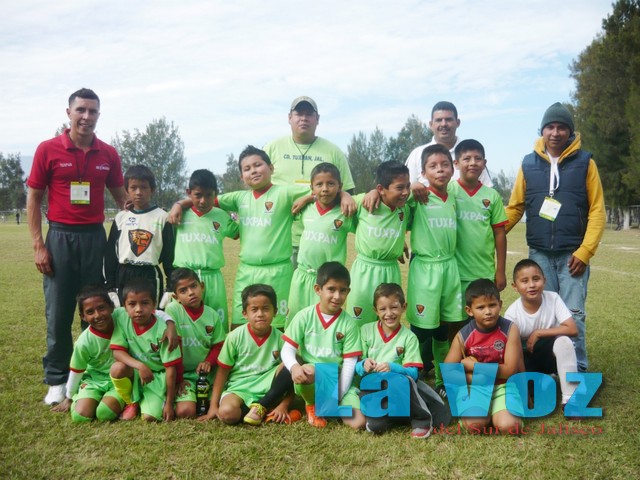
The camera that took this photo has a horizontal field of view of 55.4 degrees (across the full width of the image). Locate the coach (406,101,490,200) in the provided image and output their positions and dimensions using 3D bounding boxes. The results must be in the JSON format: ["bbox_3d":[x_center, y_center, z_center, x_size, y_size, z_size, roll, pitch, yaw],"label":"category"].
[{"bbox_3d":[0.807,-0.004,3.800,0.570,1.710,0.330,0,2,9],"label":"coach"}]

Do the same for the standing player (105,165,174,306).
[{"bbox_3d":[-1.051,0.228,3.551,0.410,1.330,0.270,-1,2,-15],"label":"standing player"}]

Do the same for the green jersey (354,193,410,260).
[{"bbox_3d":[0.358,-0.076,3.440,0.380,0.400,0.250,0,2,-12],"label":"green jersey"}]

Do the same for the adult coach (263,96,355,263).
[{"bbox_3d":[-0.095,-0.013,3.852,0.620,1.790,0.360,0,2,-2],"label":"adult coach"}]

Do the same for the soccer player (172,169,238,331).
[{"bbox_3d":[-0.647,0.231,3.450,0.420,1.270,0.280,0,2,-9],"label":"soccer player"}]

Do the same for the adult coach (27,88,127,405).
[{"bbox_3d":[-1.365,0.023,3.433,0.580,1.750,0.360,-1,2,-25],"label":"adult coach"}]

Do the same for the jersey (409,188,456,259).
[{"bbox_3d":[0.655,-0.091,3.519,0.340,0.420,0.220,0,2,-10],"label":"jersey"}]

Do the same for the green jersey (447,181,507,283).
[{"bbox_3d":[0.846,-0.054,3.500,0.460,0.580,0.260,0,2,8],"label":"green jersey"}]

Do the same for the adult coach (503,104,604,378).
[{"bbox_3d":[1.418,0.005,3.720,0.620,1.700,0.340,1,3,23],"label":"adult coach"}]

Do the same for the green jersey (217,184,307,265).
[{"bbox_3d":[-0.323,-0.083,3.490,0.530,0.460,0.280,0,2,10],"label":"green jersey"}]

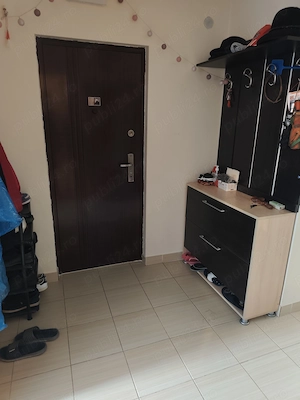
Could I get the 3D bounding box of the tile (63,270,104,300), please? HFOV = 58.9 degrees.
[{"bbox_3d":[-0.615,0.780,2.443,0.333,0.010,0.333,-5,18,-19],"label":"tile"}]

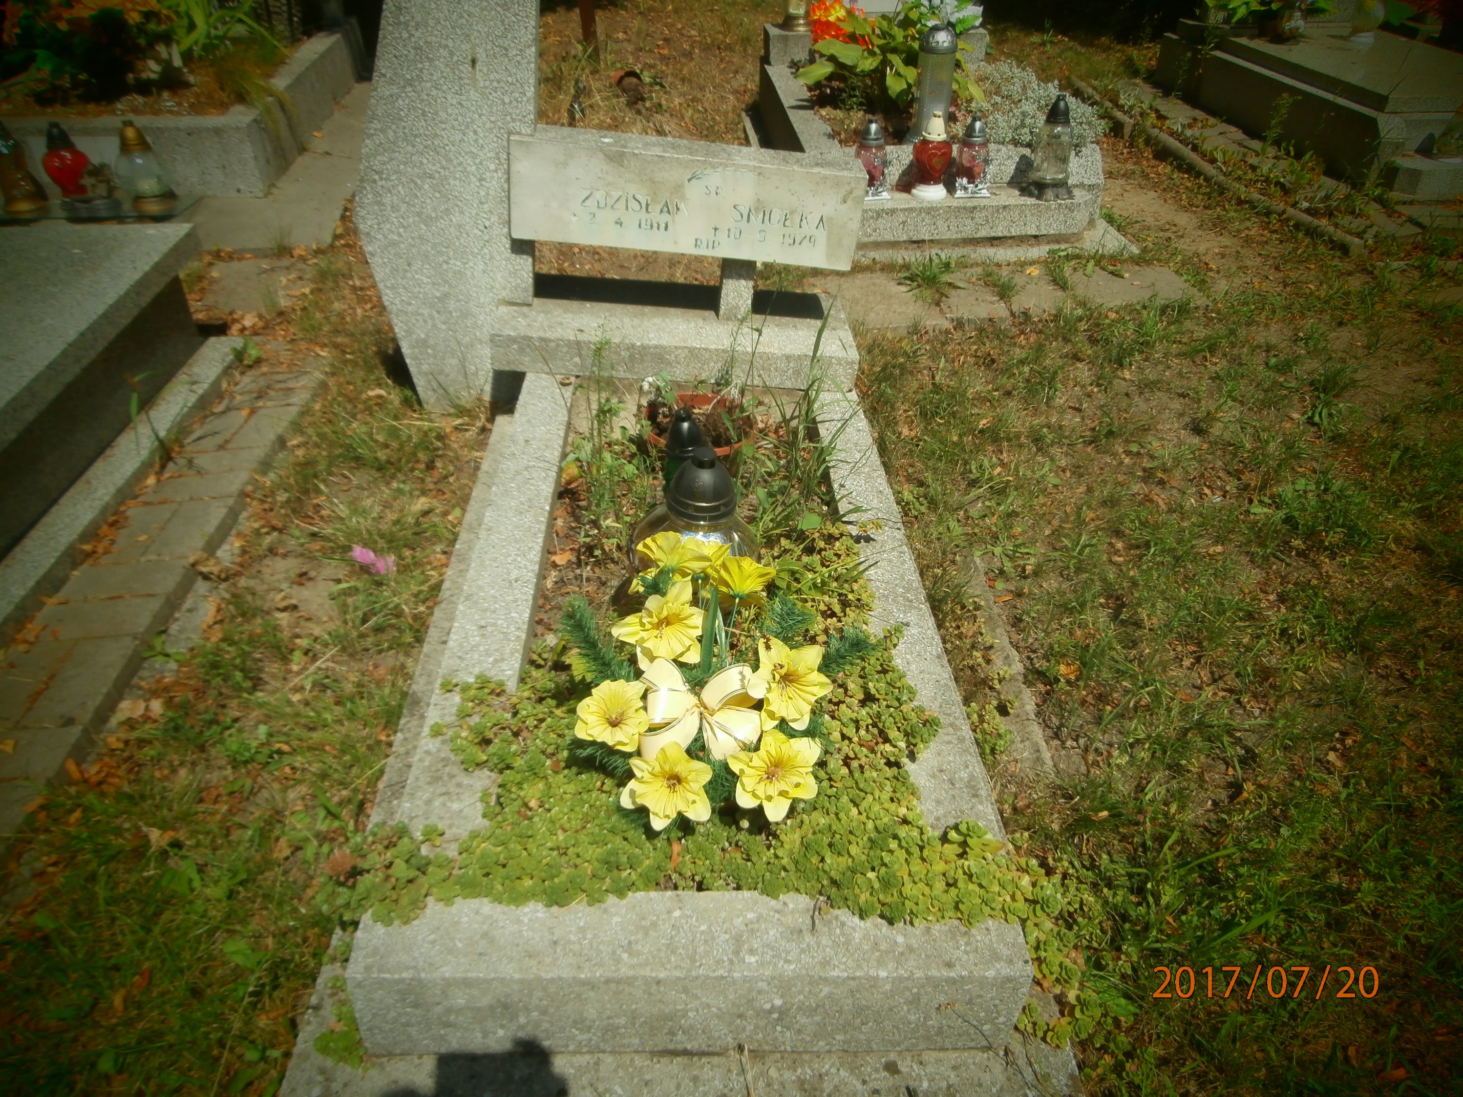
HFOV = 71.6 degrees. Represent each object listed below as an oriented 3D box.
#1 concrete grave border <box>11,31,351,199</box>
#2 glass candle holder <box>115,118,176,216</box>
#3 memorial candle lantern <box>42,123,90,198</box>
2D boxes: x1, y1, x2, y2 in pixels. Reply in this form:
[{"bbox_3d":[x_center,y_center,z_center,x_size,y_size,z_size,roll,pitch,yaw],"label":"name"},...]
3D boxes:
[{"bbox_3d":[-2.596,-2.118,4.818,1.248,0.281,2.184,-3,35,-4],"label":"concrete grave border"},{"bbox_3d":[-2.108,-1.367,3.630,0.151,0.304,0.151,0,35,0],"label":"glass candle holder"},{"bbox_3d":[-2.386,-1.380,3.621,0.130,0.253,0.125,0,35,0],"label":"memorial candle lantern"}]

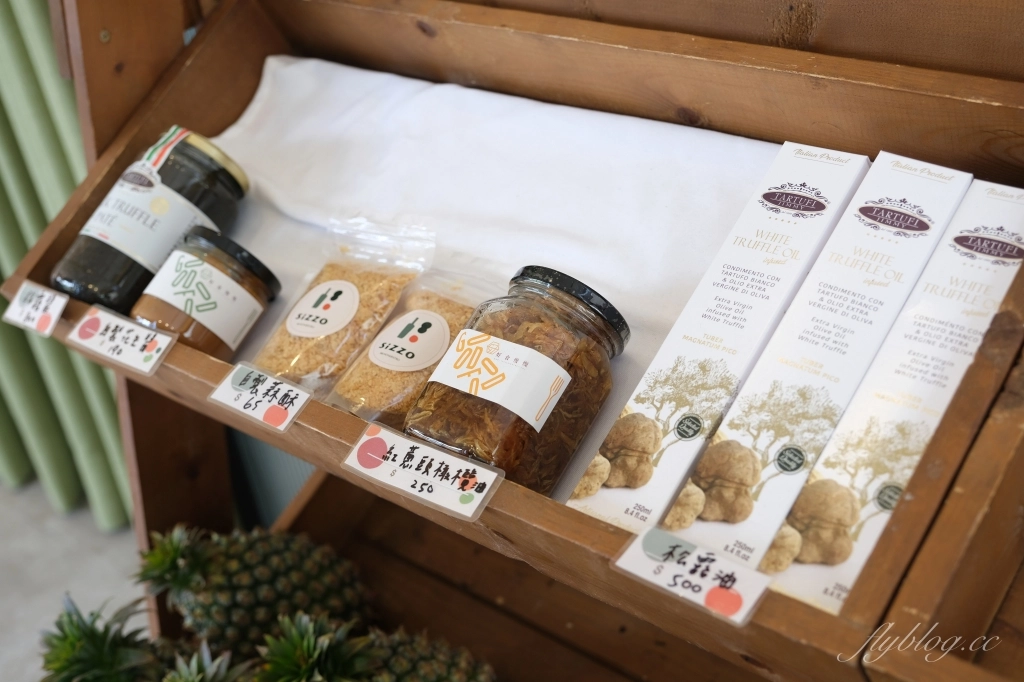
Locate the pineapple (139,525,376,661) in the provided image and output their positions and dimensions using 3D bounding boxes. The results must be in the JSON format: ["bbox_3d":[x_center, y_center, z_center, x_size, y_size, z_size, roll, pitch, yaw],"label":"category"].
[{"bbox_3d":[-0.249,0.240,1.160,0.230,0.116,0.116,13,36,15],"label":"pineapple"}]

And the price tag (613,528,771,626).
[{"bbox_3d":[0.088,0.115,0.592,0.080,0.003,0.034,17,68,37],"label":"price tag"}]

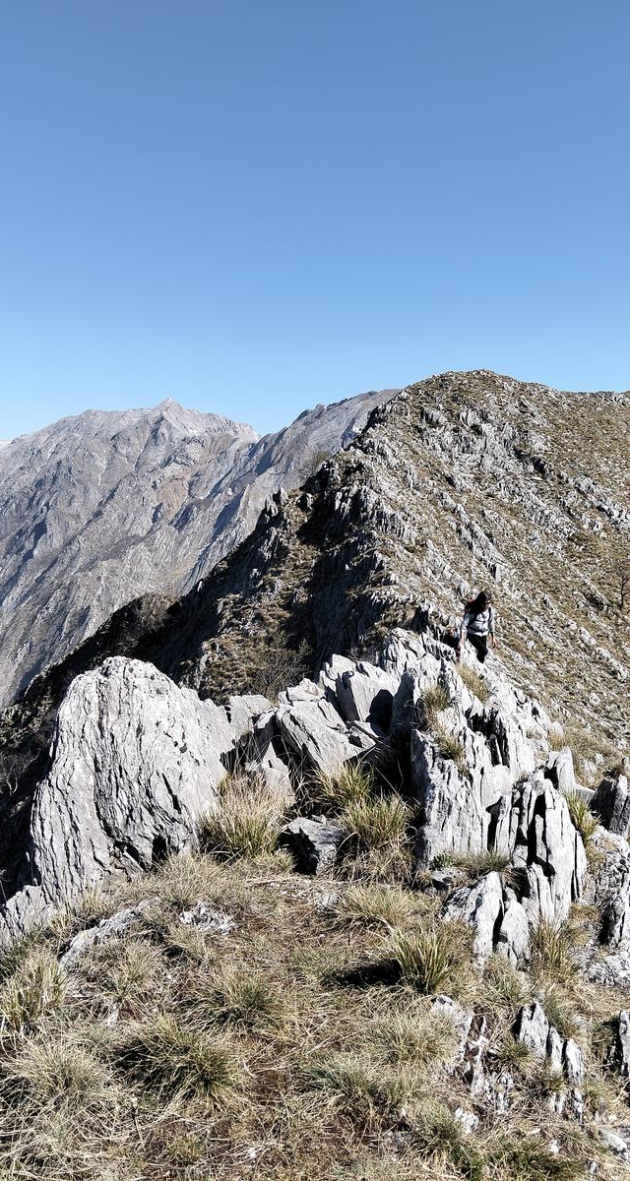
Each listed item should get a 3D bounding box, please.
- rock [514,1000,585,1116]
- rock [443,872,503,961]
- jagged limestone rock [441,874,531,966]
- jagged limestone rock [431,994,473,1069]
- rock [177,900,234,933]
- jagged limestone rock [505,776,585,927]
[{"bbox_3d":[0.815,1.629,3.100,0.200,0.335,0.240,0,6,0],"label":"rock"},{"bbox_3d":[0.764,1.579,4.300,0.300,0.400,0.270,0,3,0],"label":"rock"},{"bbox_3d":[0.826,1.588,4.300,0.420,0.420,0.300,0,3,0],"label":"jagged limestone rock"},{"bbox_3d":[0.508,1.638,3.300,0.148,0.226,0.180,0,6,0],"label":"jagged limestone rock"},{"bbox_3d":[-0.512,1.537,4.200,0.257,0.109,0.160,0,6,0],"label":"rock"},{"bbox_3d":[1.299,1.465,5.000,0.440,0.820,0.450,0,3,0],"label":"jagged limestone rock"}]

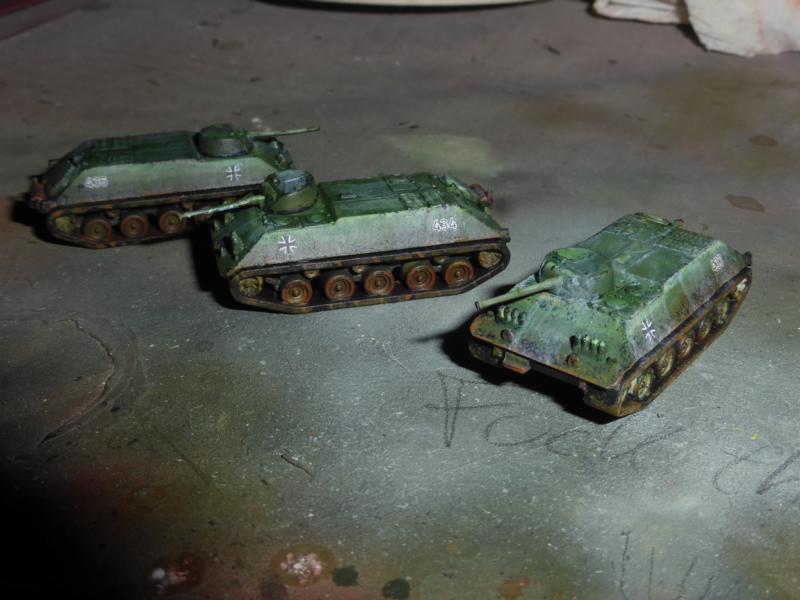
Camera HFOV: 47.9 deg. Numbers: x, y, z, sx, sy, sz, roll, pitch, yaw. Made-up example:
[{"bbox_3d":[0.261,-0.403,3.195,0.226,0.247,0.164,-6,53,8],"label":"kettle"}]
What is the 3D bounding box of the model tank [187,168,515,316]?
[{"bbox_3d":[-0.012,-0.015,0.200,0.068,0.025,0.028,-7,27,-13],"label":"model tank"}]

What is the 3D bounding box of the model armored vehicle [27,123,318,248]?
[{"bbox_3d":[-0.057,-0.033,0.237,0.068,0.025,0.028,-8,27,-14],"label":"model armored vehicle"}]

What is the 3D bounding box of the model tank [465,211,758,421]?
[{"bbox_3d":[0.040,0.000,0.167,0.028,0.025,0.068,19,32,35],"label":"model tank"}]

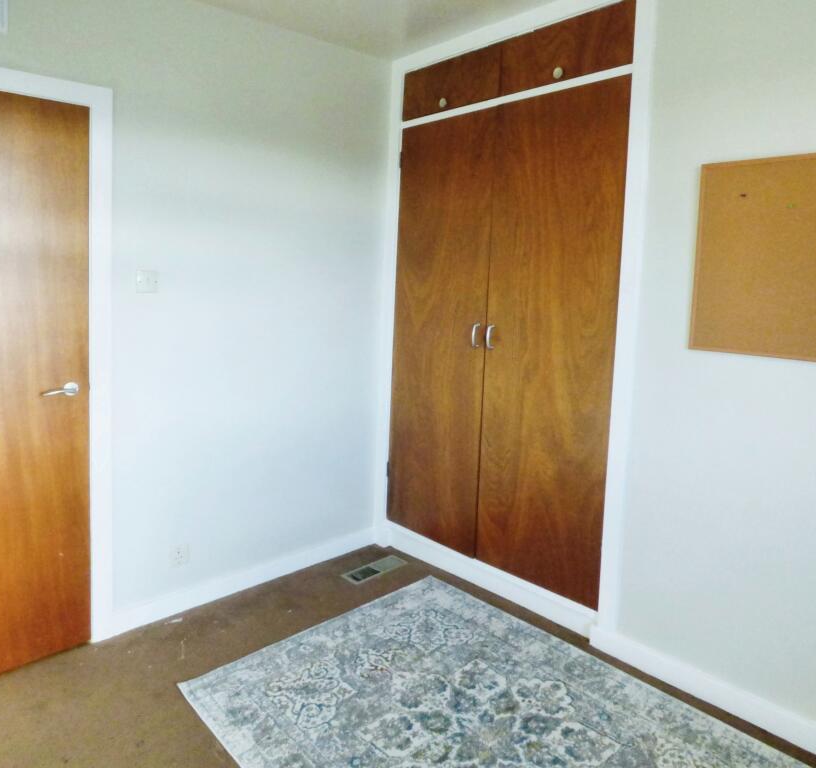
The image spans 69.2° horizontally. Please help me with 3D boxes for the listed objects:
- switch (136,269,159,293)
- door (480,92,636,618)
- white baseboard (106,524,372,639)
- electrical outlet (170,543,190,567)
[{"bbox_3d":[-1.000,-0.396,2.279,0.086,0.088,0.012,-4,7,-40],"label":"switch"},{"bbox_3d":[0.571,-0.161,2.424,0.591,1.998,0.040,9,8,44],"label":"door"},{"bbox_3d":[-0.680,0.860,2.681,1.300,0.096,0.018,-8,10,-39],"label":"white baseboard"},{"bbox_3d":[-0.940,0.712,2.449,0.084,0.098,0.012,-4,7,-40],"label":"electrical outlet"}]

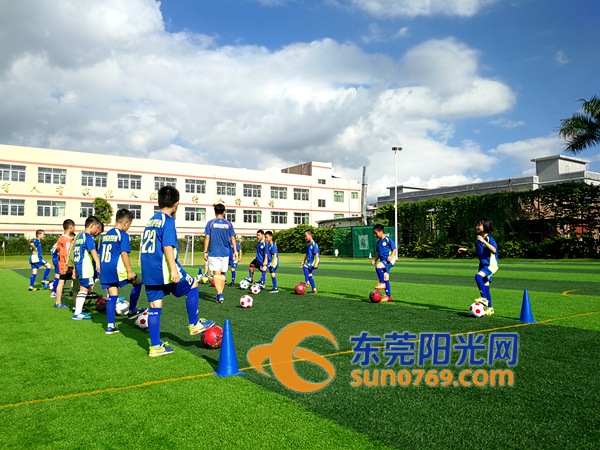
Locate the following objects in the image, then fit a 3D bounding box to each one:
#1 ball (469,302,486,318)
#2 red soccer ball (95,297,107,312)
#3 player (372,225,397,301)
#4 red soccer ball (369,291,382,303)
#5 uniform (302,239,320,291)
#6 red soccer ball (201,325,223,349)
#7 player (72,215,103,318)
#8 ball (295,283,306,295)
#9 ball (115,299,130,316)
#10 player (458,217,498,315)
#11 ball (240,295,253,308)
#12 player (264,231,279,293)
[{"bbox_3d":[2.314,1.095,6.080,0.210,0.210,0.210,-1,-3,0],"label":"ball"},{"bbox_3d":[-2.975,1.201,7.050,0.208,0.208,0.208,0,-3,0],"label":"red soccer ball"},{"bbox_3d":[1.440,0.652,7.950,0.450,1.320,0.400,2,-4,-35],"label":"player"},{"bbox_3d":[1.254,1.199,7.750,0.210,0.210,0.210,-1,-3,0],"label":"red soccer ball"},{"bbox_3d":[0.255,0.833,9.550,0.380,1.020,0.360,2,-4,-37],"label":"uniform"},{"bbox_3d":[-0.783,1.020,4.220,0.210,0.210,0.210,-1,-3,0],"label":"red soccer ball"},{"bbox_3d":[-2.808,0.568,6.200,0.460,1.370,0.400,2,-4,-40],"label":"player"},{"bbox_3d":[0.014,1.259,9.150,0.212,0.212,0.212,0,-3,0],"label":"ball"},{"bbox_3d":[-2.492,1.176,6.600,0.208,0.208,0.208,0,-3,0],"label":"ball"},{"bbox_3d":[2.386,0.547,6.220,0.520,1.320,0.420,1,-4,-28],"label":"player"},{"bbox_3d":[-0.827,1.200,7.300,0.210,0.210,0.210,0,-3,0],"label":"ball"},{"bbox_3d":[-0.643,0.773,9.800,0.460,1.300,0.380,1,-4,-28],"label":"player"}]

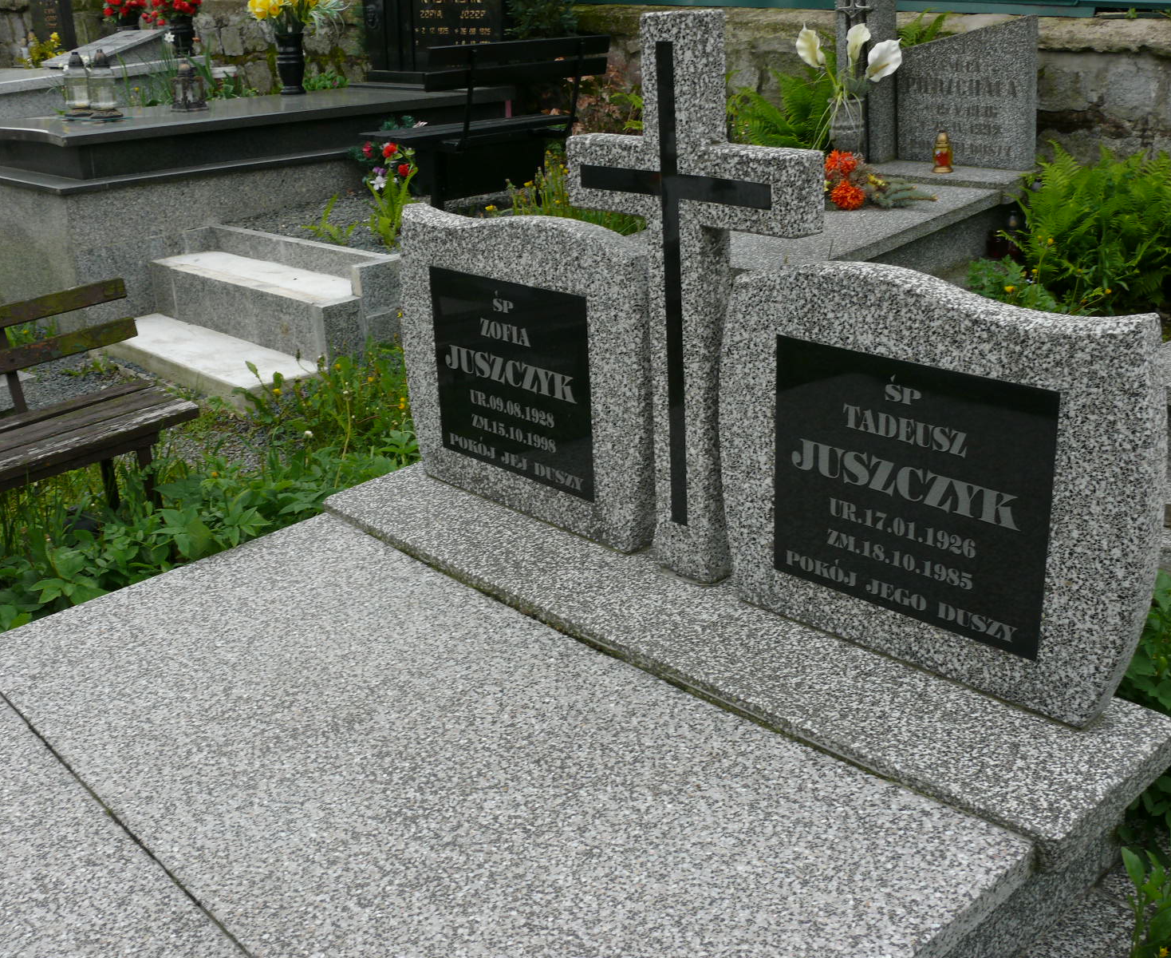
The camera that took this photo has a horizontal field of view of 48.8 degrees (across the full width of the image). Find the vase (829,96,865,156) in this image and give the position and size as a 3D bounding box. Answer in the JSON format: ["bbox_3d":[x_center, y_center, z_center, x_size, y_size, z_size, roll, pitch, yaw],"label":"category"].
[{"bbox_3d":[1.146,-1.526,5.650,0.155,0.290,0.155,-3,21,1],"label":"vase"}]

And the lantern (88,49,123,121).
[{"bbox_3d":[-2.223,-1.823,5.970,0.140,0.305,0.140,-20,26,-37],"label":"lantern"}]

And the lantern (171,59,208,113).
[{"bbox_3d":[-1.702,-1.687,5.550,0.145,0.210,0.145,-22,28,-38],"label":"lantern"}]

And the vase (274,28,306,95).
[{"bbox_3d":[-1.510,-2.124,6.600,0.148,0.305,0.148,-20,26,-37],"label":"vase"}]

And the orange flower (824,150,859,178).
[{"bbox_3d":[0.834,-1.024,4.200,0.110,0.095,0.115,-4,20,1],"label":"orange flower"}]

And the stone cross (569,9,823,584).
[{"bbox_3d":[0.189,-0.306,2.339,0.091,1.014,0.523,-20,27,-39],"label":"stone cross"}]

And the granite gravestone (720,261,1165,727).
[{"bbox_3d":[0.485,-0.011,1.895,0.061,0.594,0.716,-21,27,-38],"label":"granite gravestone"}]

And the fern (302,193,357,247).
[{"bbox_3d":[-0.914,-0.928,4.620,0.200,0.180,0.210,-20,26,-37],"label":"fern"}]

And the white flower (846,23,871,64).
[{"bbox_3d":[1.162,-1.853,5.500,0.100,0.165,0.100,-22,28,-38],"label":"white flower"}]

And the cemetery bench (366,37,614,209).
[{"bbox_3d":[-0.425,-1.511,5.598,1.000,0.750,0.470,-20,26,-37],"label":"cemetery bench"}]

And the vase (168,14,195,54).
[{"bbox_3d":[-2.407,-2.651,7.700,0.145,0.240,0.145,-20,26,-37],"label":"vase"}]

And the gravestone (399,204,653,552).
[{"bbox_3d":[-0.107,-0.218,2.539,0.090,0.605,0.725,-20,26,-37],"label":"gravestone"}]

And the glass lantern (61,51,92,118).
[{"bbox_3d":[-2.146,-1.663,5.450,0.125,0.262,0.125,-22,28,-38],"label":"glass lantern"}]

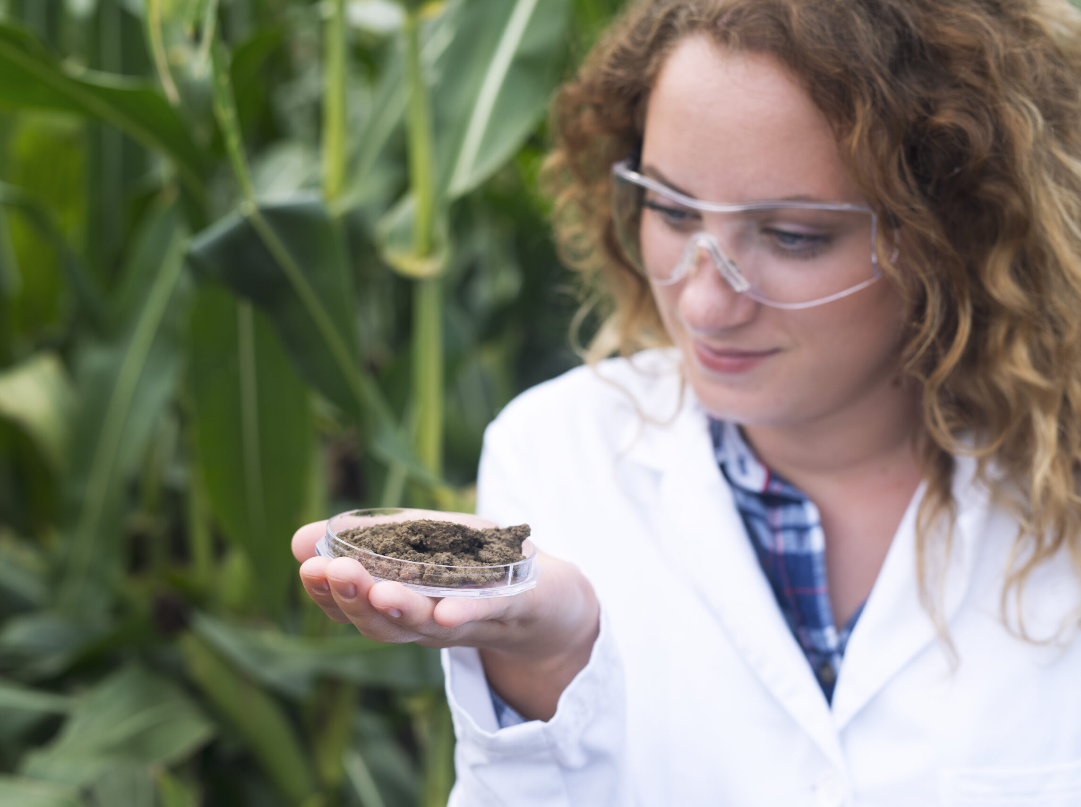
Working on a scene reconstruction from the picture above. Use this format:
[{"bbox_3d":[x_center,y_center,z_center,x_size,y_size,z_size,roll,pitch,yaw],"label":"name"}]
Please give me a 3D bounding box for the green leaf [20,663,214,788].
[{"bbox_3d":[-0.399,0.303,1.580,0.180,0.110,0.100,0,8,0],"label":"green leaf"}]

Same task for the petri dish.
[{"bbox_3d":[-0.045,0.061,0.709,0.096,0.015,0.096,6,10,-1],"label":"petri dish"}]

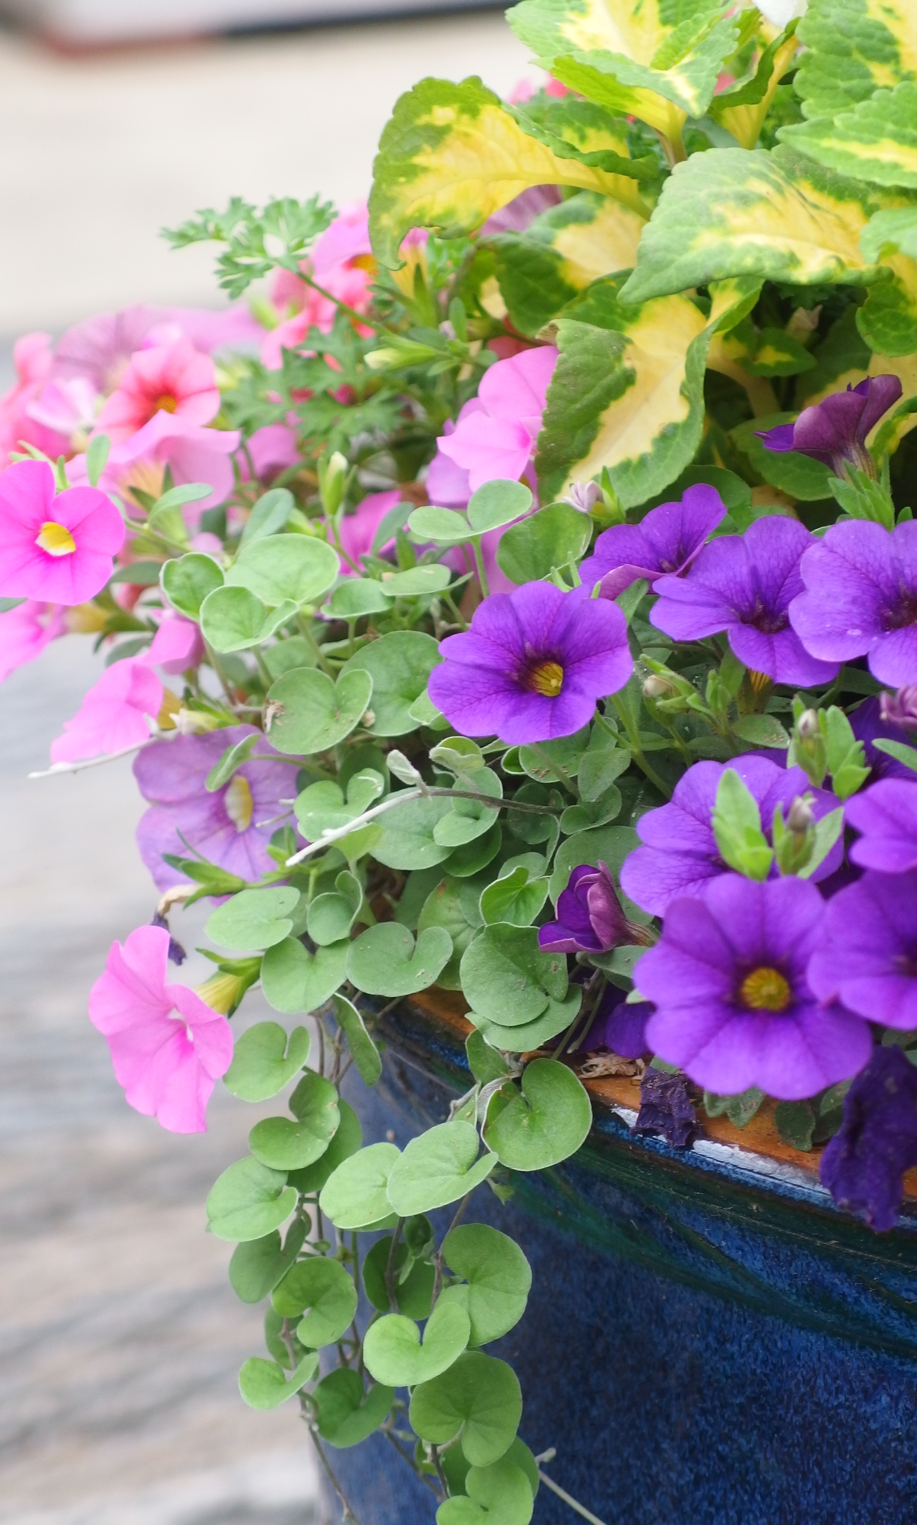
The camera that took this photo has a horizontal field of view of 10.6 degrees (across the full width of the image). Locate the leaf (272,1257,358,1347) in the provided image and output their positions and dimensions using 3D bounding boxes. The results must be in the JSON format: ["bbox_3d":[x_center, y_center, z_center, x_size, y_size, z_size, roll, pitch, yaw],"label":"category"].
[{"bbox_3d":[-0.023,0.086,0.785,0.015,0.015,0.004,6,-17,8],"label":"leaf"}]

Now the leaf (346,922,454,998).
[{"bbox_3d":[-0.011,0.036,0.890,0.020,0.005,0.017,7,54,5],"label":"leaf"}]

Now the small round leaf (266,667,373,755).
[{"bbox_3d":[-0.023,-0.009,0.830,0.018,0.005,0.018,28,59,15],"label":"small round leaf"}]

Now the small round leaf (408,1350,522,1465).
[{"bbox_3d":[0.001,0.105,0.805,0.018,0.019,0.004,2,-9,0],"label":"small round leaf"}]

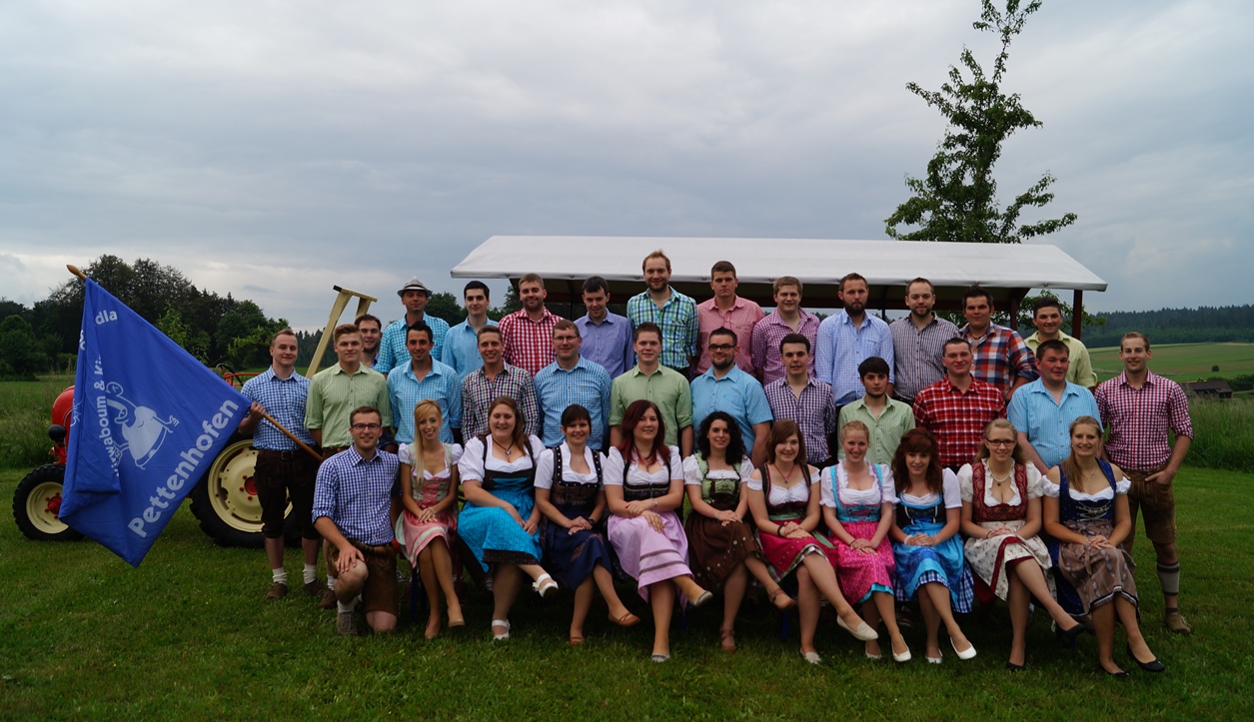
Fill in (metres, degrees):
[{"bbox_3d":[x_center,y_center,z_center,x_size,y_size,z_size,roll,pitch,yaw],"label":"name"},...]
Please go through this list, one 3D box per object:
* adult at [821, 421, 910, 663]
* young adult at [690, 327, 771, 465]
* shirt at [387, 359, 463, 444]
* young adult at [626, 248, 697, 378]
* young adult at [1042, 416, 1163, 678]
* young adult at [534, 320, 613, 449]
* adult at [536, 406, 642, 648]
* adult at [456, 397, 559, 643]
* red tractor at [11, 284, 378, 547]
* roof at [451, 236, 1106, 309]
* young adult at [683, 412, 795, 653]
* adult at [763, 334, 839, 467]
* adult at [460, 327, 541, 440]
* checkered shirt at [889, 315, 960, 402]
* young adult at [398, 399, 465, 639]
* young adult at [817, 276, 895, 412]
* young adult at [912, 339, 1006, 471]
[{"bbox_3d":[1.343,0.966,5.330,0.500,1.213,0.800,1,1,4],"label":"adult"},{"bbox_3d":[0.667,0.687,6.142,0.550,1.830,0.360,1,1,17],"label":"young adult"},{"bbox_3d":[-1.299,0.272,6.020,0.500,0.620,0.300,1,1,-7],"label":"shirt"},{"bbox_3d":[0.230,0.180,6.350,0.520,1.860,0.340,1,1,1],"label":"young adult"},{"bbox_3d":[2.530,0.962,5.040,0.540,1.310,0.780,1,1,6],"label":"young adult"},{"bbox_3d":[-0.356,0.658,6.080,0.510,1.844,0.330,1,0,0],"label":"young adult"},{"bbox_3d":[-0.239,0.926,5.620,0.580,1.319,0.780,1,0,-6],"label":"adult"},{"bbox_3d":[-0.708,0.874,5.550,0.600,1.314,0.850,1,1,-9],"label":"adult"},{"bbox_3d":[-3.666,0.432,8.755,2.900,2.250,1.450,1,1,10],"label":"red tractor"},{"bbox_3d":[1.273,-0.848,8.796,5.223,0.565,2.350,1,0,7],"label":"roof"},{"bbox_3d":[0.622,0.937,5.420,0.570,1.262,0.820,1,1,-6],"label":"young adult"},{"bbox_3d":[1.108,0.720,6.092,0.500,1.790,0.340,1,1,10],"label":"adult"},{"bbox_3d":[-0.830,0.670,6.150,0.520,1.810,0.340,1,1,0],"label":"adult"},{"bbox_3d":[1.955,-0.018,6.170,0.490,0.620,0.300,1,1,14],"label":"checkered shirt"},{"bbox_3d":[-1.177,0.904,5.650,0.420,1.321,0.750,1,0,-6],"label":"young adult"},{"bbox_3d":[1.544,0.296,6.370,0.530,1.792,0.330,1,0,7],"label":"young adult"},{"bbox_3d":[2.065,0.747,5.850,0.580,1.778,0.340,1,0,9],"label":"young adult"}]

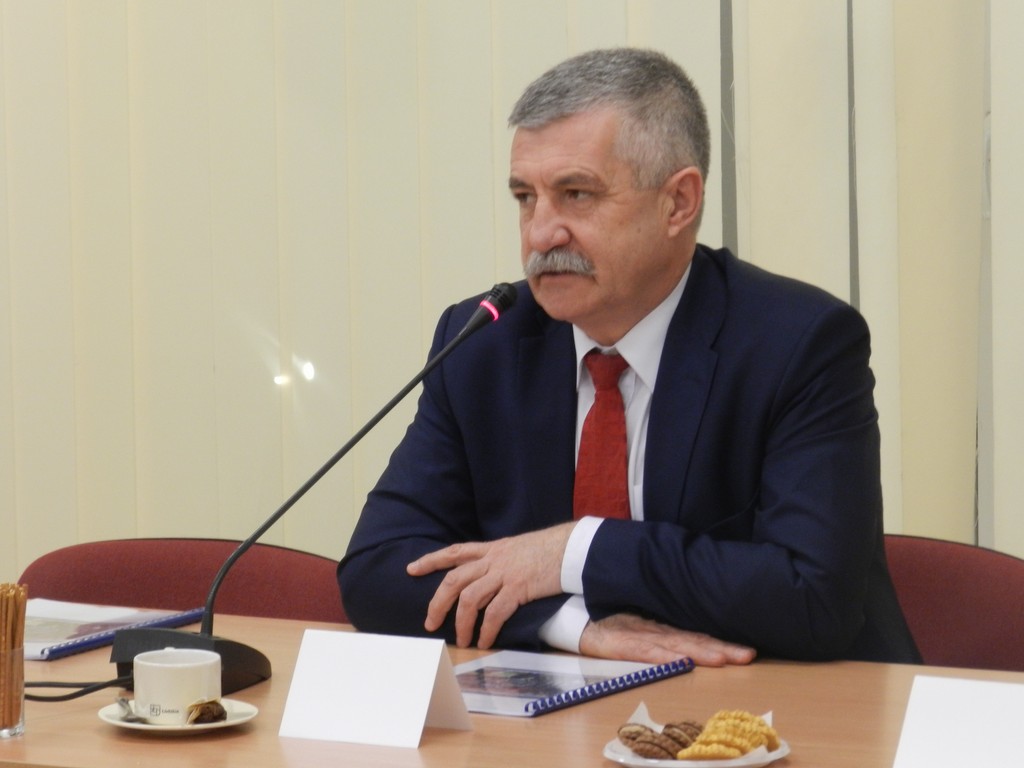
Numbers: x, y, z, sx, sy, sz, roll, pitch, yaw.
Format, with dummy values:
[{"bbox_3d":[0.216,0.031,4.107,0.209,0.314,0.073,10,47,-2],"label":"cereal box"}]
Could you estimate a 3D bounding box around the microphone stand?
[{"bbox_3d":[-0.199,0.101,5.538,0.401,0.404,0.134,2,8,22],"label":"microphone stand"}]

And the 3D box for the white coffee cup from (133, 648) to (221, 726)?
[{"bbox_3d":[-0.319,0.288,5.378,0.082,0.061,0.108,-2,8,-7],"label":"white coffee cup"}]

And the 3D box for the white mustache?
[{"bbox_3d":[0.045,-0.120,5.620,0.090,0.030,0.027,5,10,38],"label":"white mustache"}]

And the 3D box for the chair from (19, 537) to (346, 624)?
[{"bbox_3d":[-0.425,0.604,5.865,0.530,0.820,0.560,3,9,26],"label":"chair"}]

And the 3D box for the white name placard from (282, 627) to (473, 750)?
[{"bbox_3d":[-0.133,0.284,5.335,0.148,0.094,0.097,3,9,27],"label":"white name placard"}]

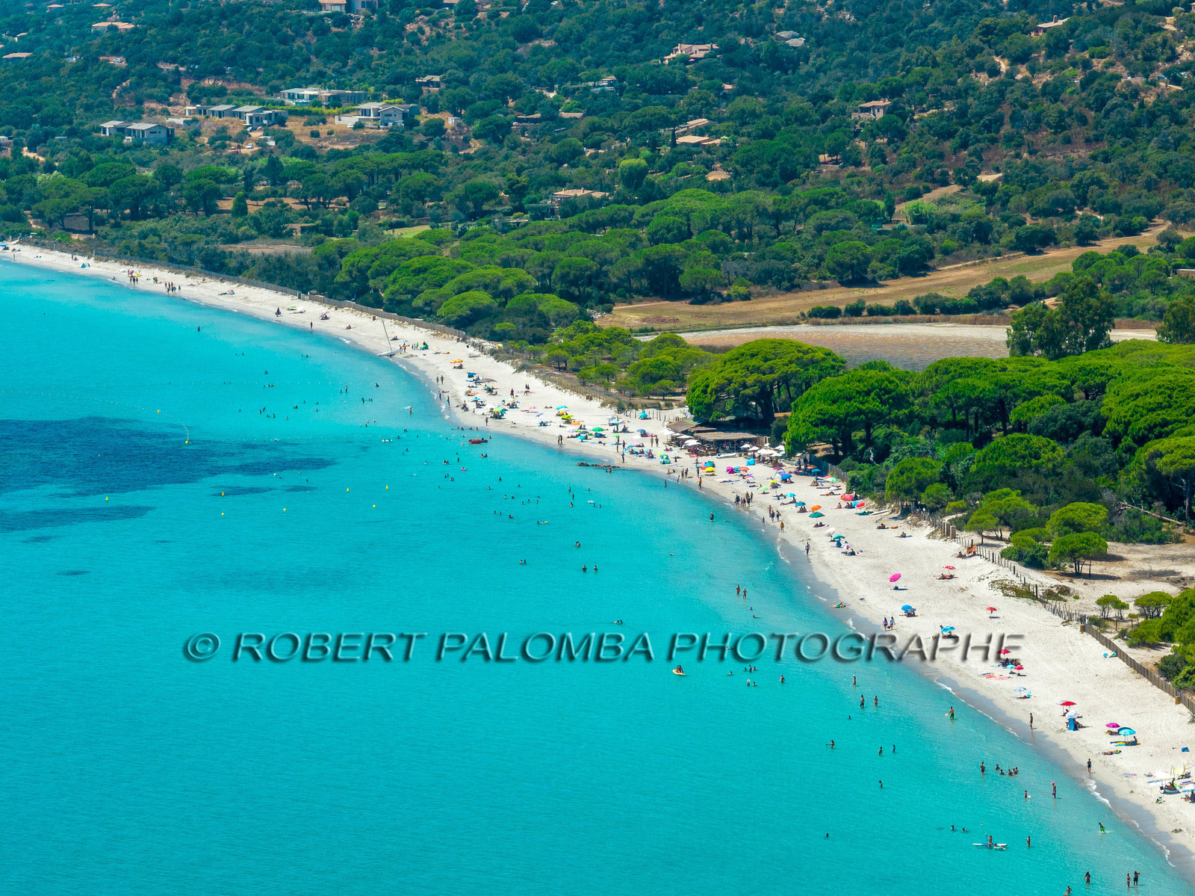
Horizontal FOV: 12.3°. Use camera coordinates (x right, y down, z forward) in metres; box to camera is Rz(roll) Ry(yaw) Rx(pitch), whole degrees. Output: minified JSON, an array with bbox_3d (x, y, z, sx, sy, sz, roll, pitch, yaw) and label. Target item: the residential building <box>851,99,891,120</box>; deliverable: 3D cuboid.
[{"bbox_3d":[89.760,-110.880,1820.000,10.500,6.000,8.000,3,6,25],"label":"residential building"}]

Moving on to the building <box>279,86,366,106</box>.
[{"bbox_3d":[-90.710,-115.810,1830.000,23.000,5.300,17.000,4,7,38],"label":"building"}]

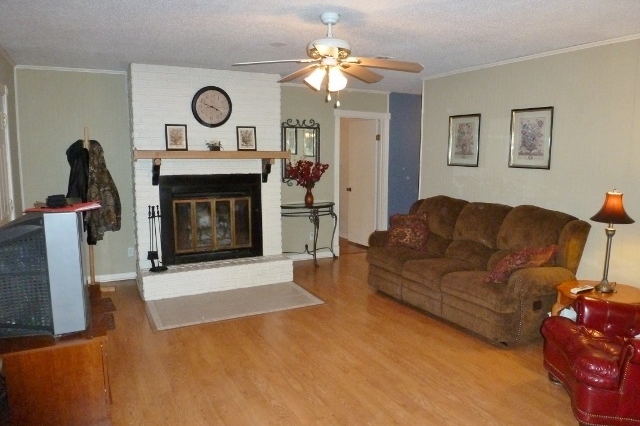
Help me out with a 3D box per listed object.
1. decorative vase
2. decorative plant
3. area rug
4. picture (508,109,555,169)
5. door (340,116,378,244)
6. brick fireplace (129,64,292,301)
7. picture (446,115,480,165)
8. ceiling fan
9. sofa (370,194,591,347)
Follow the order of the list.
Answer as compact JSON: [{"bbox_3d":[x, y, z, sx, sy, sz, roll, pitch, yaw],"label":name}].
[{"bbox_3d":[-0.142,-0.233,6.033,0.125,0.300,0.125,-4,9,-27],"label":"decorative vase"},{"bbox_3d":[-0.161,-0.537,5.966,0.540,0.370,0.420,-4,9,-27],"label":"decorative plant"},{"bbox_3d":[-0.883,0.923,4.635,1.660,0.012,0.830,-4,9,-27],"label":"area rug"},{"bbox_3d":[1.999,-0.710,4.237,0.030,0.575,0.465,-4,9,-27],"label":"picture"},{"bbox_3d":[0.669,-0.449,7.122,0.050,2.030,0.740,-4,9,-27],"label":"door"},{"bbox_3d":[-1.273,-0.393,5.210,1.730,2.440,0.920,-4,9,-27],"label":"brick fireplace"},{"bbox_3d":[1.613,-0.809,4.988,0.030,0.575,0.470,-4,9,-27],"label":"picture"},{"bbox_3d":[0.064,-1.017,2.844,1.250,0.490,1.220,1,8,1],"label":"ceiling fan"},{"bbox_3d":[1.390,0.427,4.573,0.900,1.060,2.110,-4,9,-27],"label":"sofa"}]

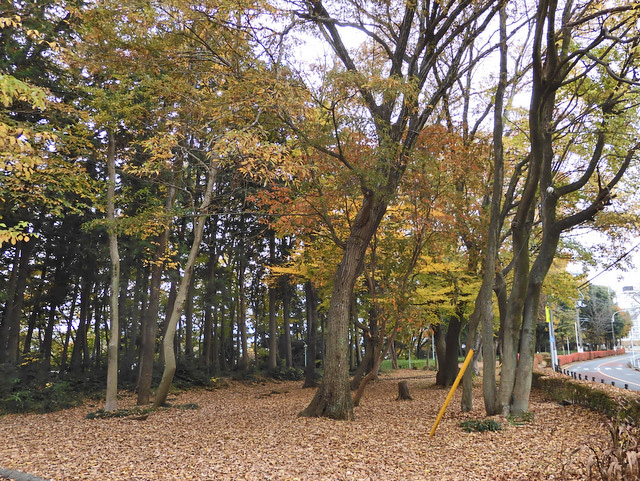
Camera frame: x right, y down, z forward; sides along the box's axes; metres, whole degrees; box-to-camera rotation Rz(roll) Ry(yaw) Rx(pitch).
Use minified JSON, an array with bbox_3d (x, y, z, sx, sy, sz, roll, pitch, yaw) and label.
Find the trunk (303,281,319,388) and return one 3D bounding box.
[{"bbox_3d":[-0.331,3.231,15.485,0.520,3.684,0.480,0,-12,0],"label":"trunk"}]

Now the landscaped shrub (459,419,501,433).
[{"bbox_3d":[2.936,3.355,8.157,0.850,0.230,0.650,0,-12,0],"label":"landscaped shrub"}]

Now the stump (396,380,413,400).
[{"bbox_3d":[2.327,4.153,12.300,0.430,0.502,0.420,0,-12,0],"label":"stump"}]

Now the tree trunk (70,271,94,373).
[{"bbox_3d":[-9.428,3.222,17.717,0.500,4.082,0.450,0,-12,0],"label":"tree trunk"}]

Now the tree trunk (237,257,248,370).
[{"bbox_3d":[-3.880,3.678,22.221,0.420,5.629,0.380,0,-12,0],"label":"tree trunk"}]

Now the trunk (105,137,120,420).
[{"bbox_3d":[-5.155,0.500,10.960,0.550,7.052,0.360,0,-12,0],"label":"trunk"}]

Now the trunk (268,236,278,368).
[{"bbox_3d":[-2.290,2.941,21.866,0.400,6.844,0.380,0,-12,0],"label":"trunk"}]

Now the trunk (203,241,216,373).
[{"bbox_3d":[-4.887,2.899,19.831,0.420,5.927,0.400,0,-12,0],"label":"trunk"}]

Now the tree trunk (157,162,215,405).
[{"bbox_3d":[-3.507,0.954,11.799,1.150,6.547,0.500,0,-12,0],"label":"tree trunk"}]

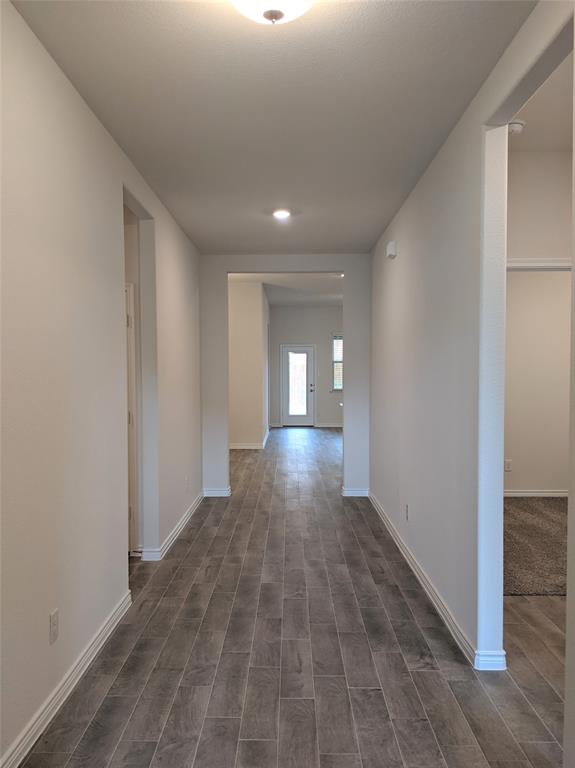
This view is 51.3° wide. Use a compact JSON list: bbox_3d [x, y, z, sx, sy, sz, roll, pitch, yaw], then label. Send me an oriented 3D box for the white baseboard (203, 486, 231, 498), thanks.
[{"bbox_3d":[-0.790,1.232,6.768,0.315,0.092,0.020,0,1,0],"label":"white baseboard"}]

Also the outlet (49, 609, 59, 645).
[{"bbox_3d":[-0.977,1.016,2.508,0.010,0.121,0.076,0,1,0],"label":"outlet"}]

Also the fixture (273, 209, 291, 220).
[{"bbox_3d":[-0.047,-1.407,4.969,0.155,0.035,0.155,0,1,0],"label":"fixture"}]

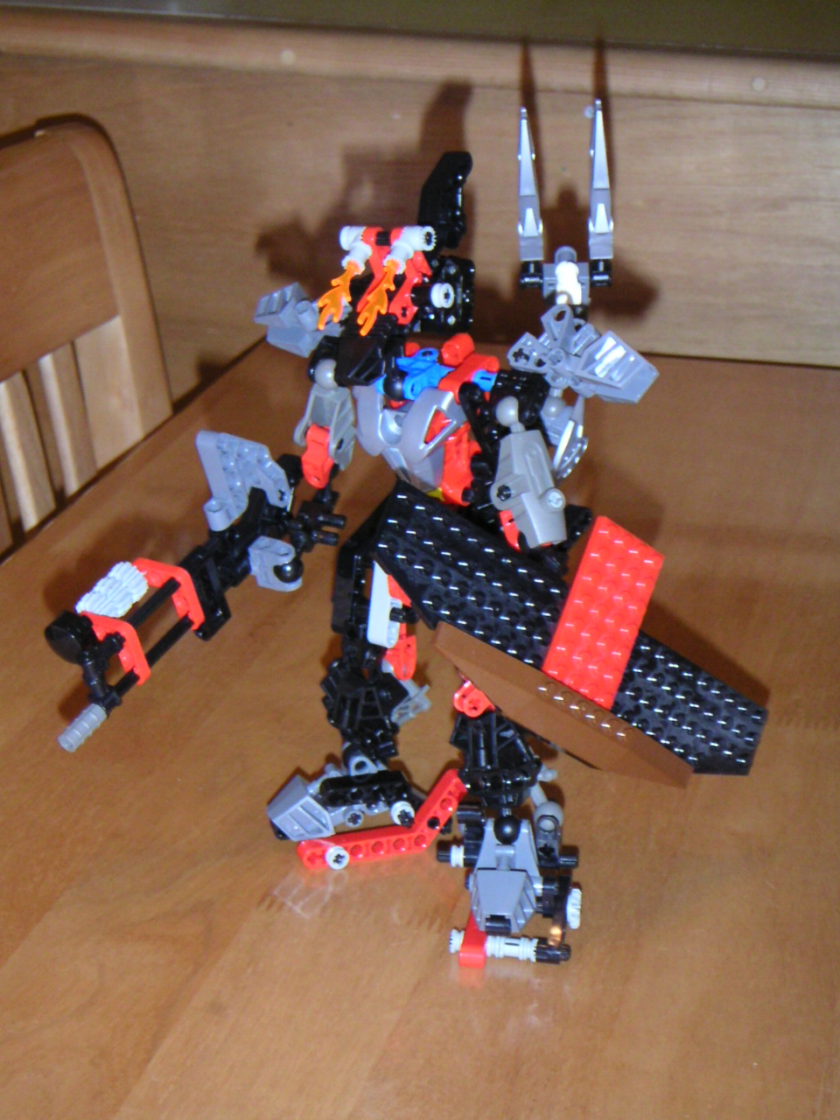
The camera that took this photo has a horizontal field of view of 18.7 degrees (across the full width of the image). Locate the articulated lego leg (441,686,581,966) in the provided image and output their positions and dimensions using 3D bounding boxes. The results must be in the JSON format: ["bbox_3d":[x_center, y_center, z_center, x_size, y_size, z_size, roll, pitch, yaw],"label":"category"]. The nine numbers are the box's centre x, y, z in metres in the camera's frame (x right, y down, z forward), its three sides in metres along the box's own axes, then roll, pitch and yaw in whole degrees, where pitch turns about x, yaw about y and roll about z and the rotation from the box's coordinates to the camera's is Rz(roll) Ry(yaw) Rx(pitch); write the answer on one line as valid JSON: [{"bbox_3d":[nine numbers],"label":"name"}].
[{"bbox_3d":[0.030,0.083,0.838,0.043,0.080,0.060,3,20,11],"label":"articulated lego leg"}]

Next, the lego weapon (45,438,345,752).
[{"bbox_3d":[-0.072,0.011,0.840,0.039,0.045,0.122,17,49,40],"label":"lego weapon"}]

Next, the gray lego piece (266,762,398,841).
[{"bbox_3d":[-0.031,0.085,0.900,0.046,0.019,0.024,-6,21,-14],"label":"gray lego piece"}]

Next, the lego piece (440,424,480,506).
[{"bbox_3d":[0.013,-0.031,0.837,0.014,0.028,0.016,1,16,25],"label":"lego piece"}]

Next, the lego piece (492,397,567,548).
[{"bbox_3d":[0.036,-0.028,0.835,0.021,0.053,0.017,-24,-9,14],"label":"lego piece"}]

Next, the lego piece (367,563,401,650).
[{"bbox_3d":[-0.012,0.015,0.865,0.009,0.034,0.009,10,19,22],"label":"lego piece"}]

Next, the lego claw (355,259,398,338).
[{"bbox_3d":[-0.014,-0.085,0.828,0.010,0.006,0.029,9,57,23],"label":"lego claw"}]

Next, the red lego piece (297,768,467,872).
[{"bbox_3d":[-0.013,0.090,0.896,0.062,0.026,0.008,-7,22,-20],"label":"red lego piece"}]

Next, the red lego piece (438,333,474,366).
[{"bbox_3d":[0.013,-0.070,0.848,0.009,0.009,0.014,15,25,36],"label":"red lego piece"}]

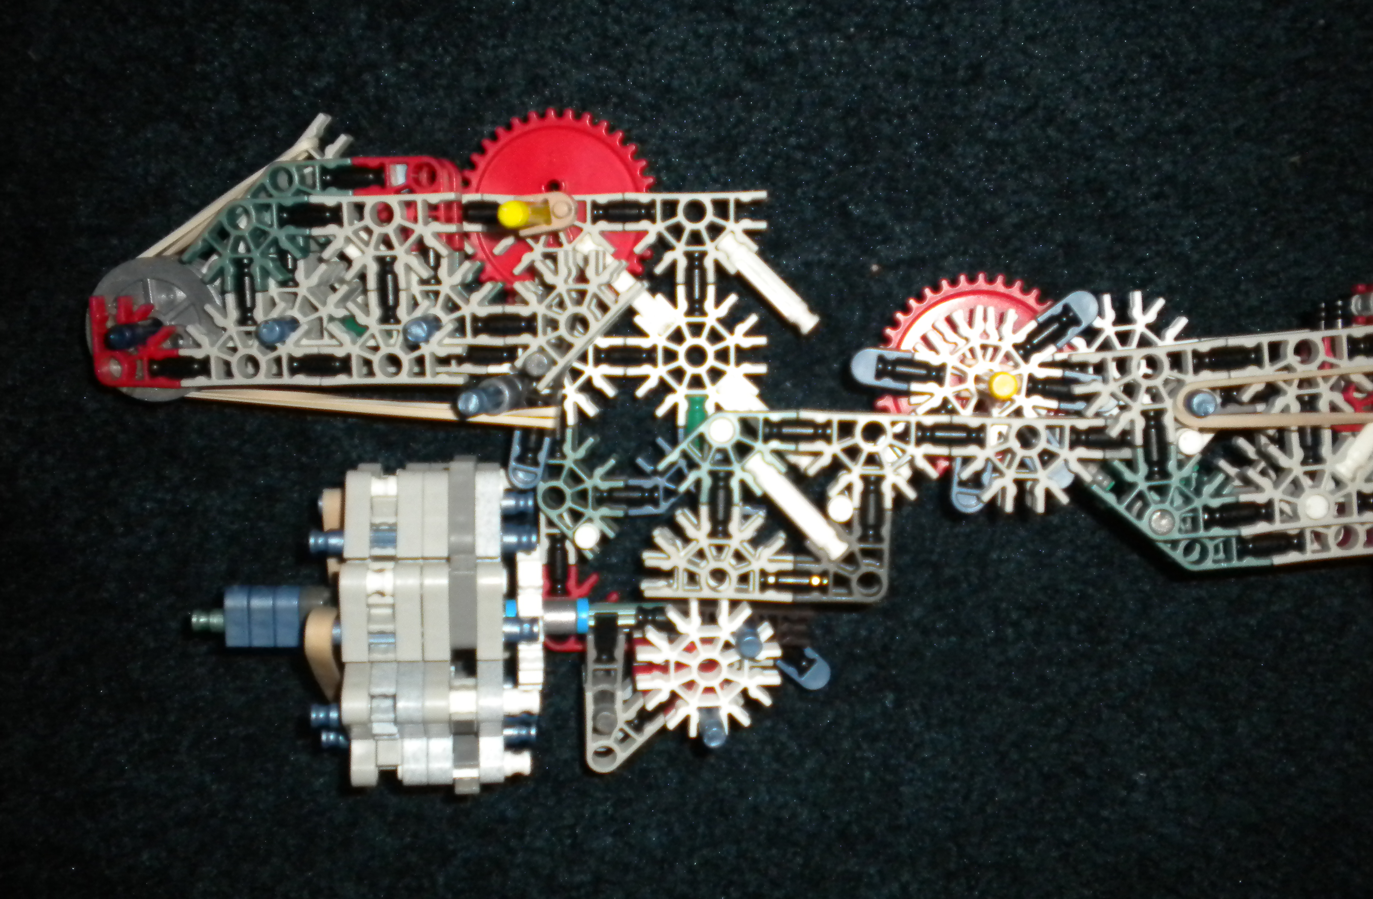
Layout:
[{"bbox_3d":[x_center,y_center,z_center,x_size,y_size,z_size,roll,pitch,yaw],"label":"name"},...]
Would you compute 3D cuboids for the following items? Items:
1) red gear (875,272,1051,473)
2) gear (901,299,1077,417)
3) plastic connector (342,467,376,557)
[{"bbox_3d":[0.074,-0.017,0.350,0.052,0.007,0.052,0,99,2],"label":"red gear"},{"bbox_3d":[0.075,-0.018,0.345,0.041,0.007,0.040,0,99,2],"label":"gear"},{"bbox_3d":[-0.080,0.015,0.342,0.006,0.019,0.022,-1,91,-4],"label":"plastic connector"}]

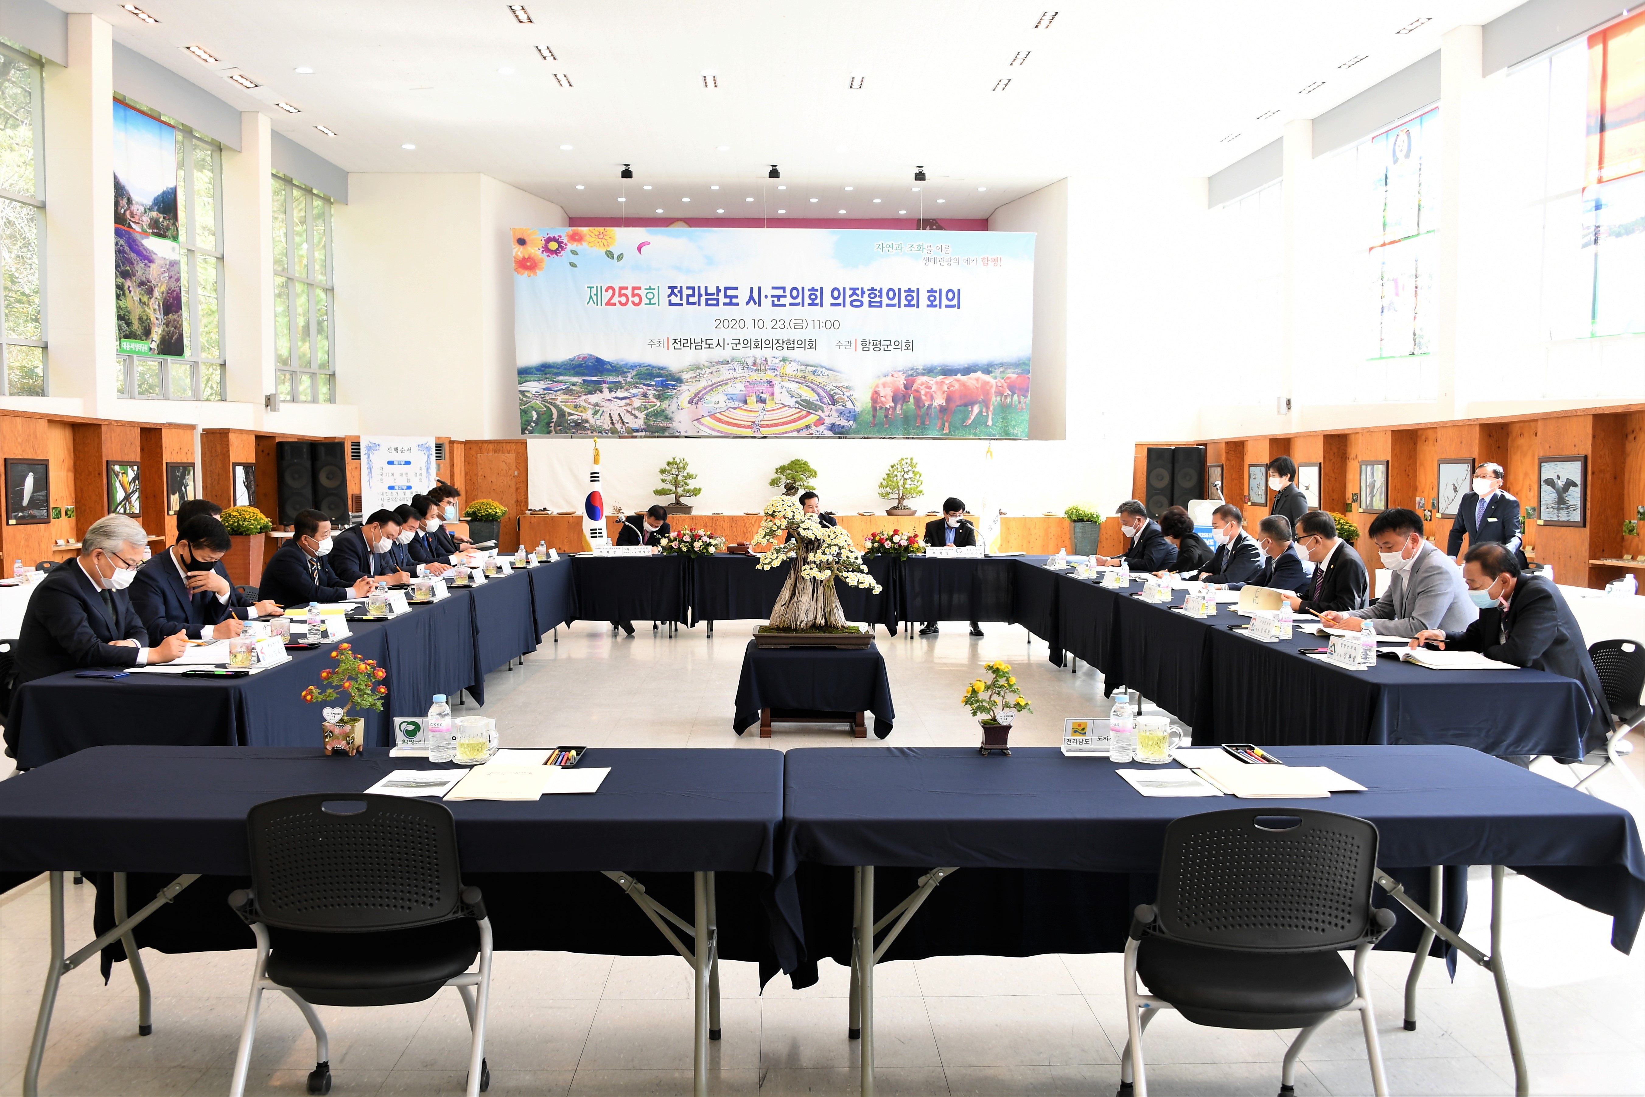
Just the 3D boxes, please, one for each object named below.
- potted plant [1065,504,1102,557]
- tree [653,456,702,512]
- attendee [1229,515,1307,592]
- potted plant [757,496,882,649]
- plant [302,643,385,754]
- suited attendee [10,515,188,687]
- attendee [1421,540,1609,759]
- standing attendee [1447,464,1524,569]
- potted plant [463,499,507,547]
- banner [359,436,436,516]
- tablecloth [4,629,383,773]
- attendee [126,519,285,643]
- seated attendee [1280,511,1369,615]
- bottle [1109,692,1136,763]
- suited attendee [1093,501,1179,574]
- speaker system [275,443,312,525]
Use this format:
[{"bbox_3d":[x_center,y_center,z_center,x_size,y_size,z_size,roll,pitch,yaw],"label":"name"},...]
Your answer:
[{"bbox_3d":[3.503,-0.029,17.164,0.512,1.132,0.512,0,3,-2],"label":"potted plant"},{"bbox_3d":[-1.964,-0.861,17.300,0.640,0.780,0.500,0,3,-2],"label":"tree"},{"bbox_3d":[2.651,0.438,7.600,0.780,1.265,0.540,0,3,-2],"label":"attendee"},{"bbox_3d":[-0.023,0.083,7.500,0.730,0.800,0.520,0,3,-2],"label":"potted plant"},{"bbox_3d":[-1.287,0.405,3.456,0.225,0.297,0.190,0,3,-5],"label":"plant"},{"bbox_3d":[-2.822,0.538,4.937,0.760,1.335,0.560,0,3,4],"label":"suited attendee"},{"bbox_3d":[2.680,0.606,5.100,0.800,1.220,0.550,0,3,1],"label":"attendee"},{"bbox_3d":[4.977,0.170,9.602,0.450,1.570,0.540,-2,4,-35],"label":"standing attendee"},{"bbox_3d":[-4.394,-0.044,16.673,0.568,1.201,0.568,0,3,-2],"label":"potted plant"},{"bbox_3d":[-4.411,-0.223,13.356,0.766,1.882,0.200,0,3,-7],"label":"banner"},{"bbox_3d":[-2.405,0.733,5.168,0.860,0.645,1.720,0,3,-2],"label":"tablecloth"},{"bbox_3d":[-2.821,0.483,5.661,0.720,1.285,0.540,1,3,6],"label":"attendee"},{"bbox_3d":[2.669,0.462,6.880,0.780,1.300,0.550,-1,3,-11],"label":"seated attendee"},{"bbox_3d":[0.779,0.469,3.330,0.061,0.170,0.061,0,3,-2],"label":"bottle"},{"bbox_3d":[2.528,0.269,10.200,0.780,1.300,0.540,0,3,-8],"label":"suited attendee"},{"bbox_3d":[-6.931,-0.854,16.786,0.450,1.090,0.470,-1,3,-17],"label":"speaker system"}]

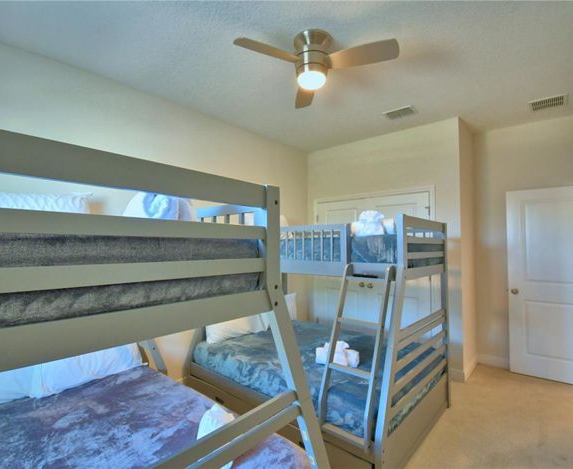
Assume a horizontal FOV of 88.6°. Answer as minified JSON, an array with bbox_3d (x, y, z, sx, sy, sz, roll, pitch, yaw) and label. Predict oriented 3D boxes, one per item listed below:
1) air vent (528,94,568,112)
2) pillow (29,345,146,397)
[{"bbox_3d":[2.567,-1.282,2.886,0.290,0.020,0.270,-2,-3,44],"label":"air vent"},{"bbox_3d":[-1.454,0.831,2.155,0.670,0.460,0.180,2,-38,-46],"label":"pillow"}]

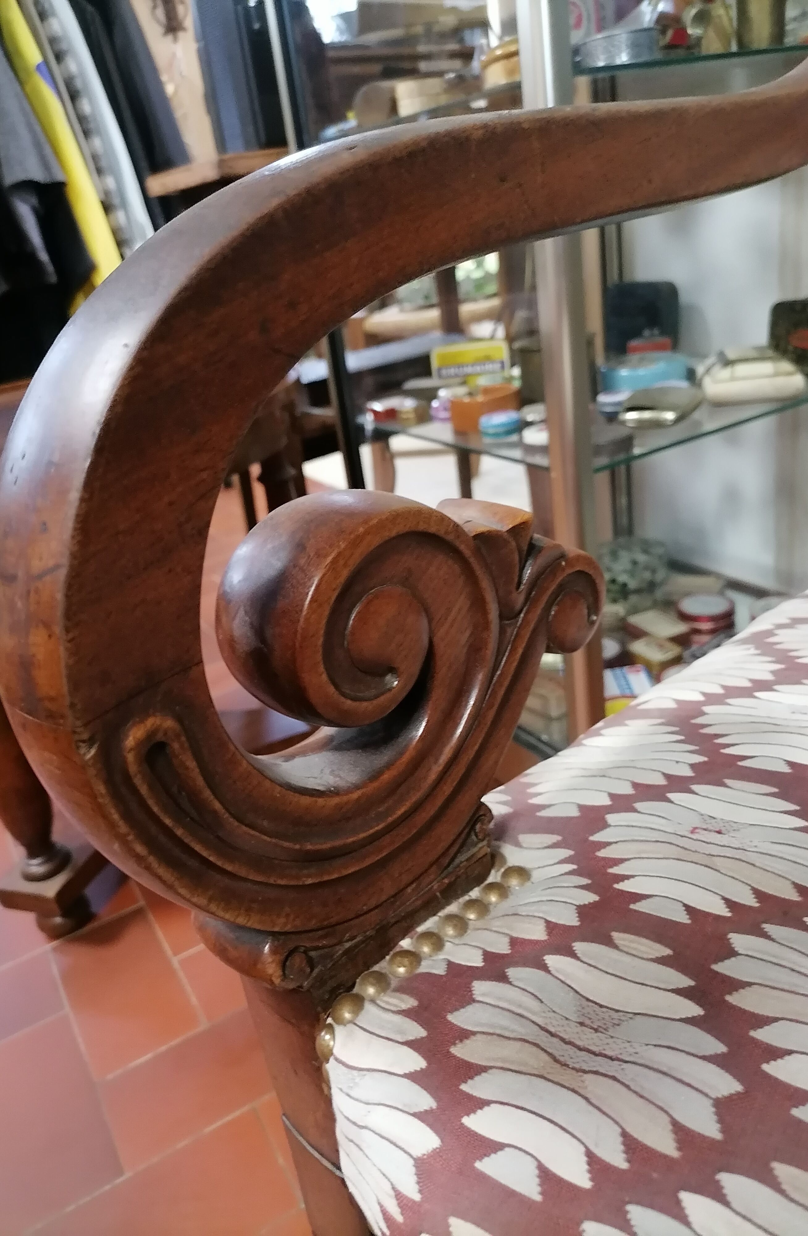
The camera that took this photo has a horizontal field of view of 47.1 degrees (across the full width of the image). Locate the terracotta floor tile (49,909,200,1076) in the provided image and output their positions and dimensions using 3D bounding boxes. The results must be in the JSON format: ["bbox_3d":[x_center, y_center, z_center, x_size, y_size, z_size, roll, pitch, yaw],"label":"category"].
[{"bbox_3d":[-0.319,0.422,1.061,0.114,0.014,0.231,-20,26,-25],"label":"terracotta floor tile"}]

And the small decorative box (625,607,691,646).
[{"bbox_3d":[0.422,0.021,1.538,0.055,0.025,0.093,-18,25,-20],"label":"small decorative box"}]

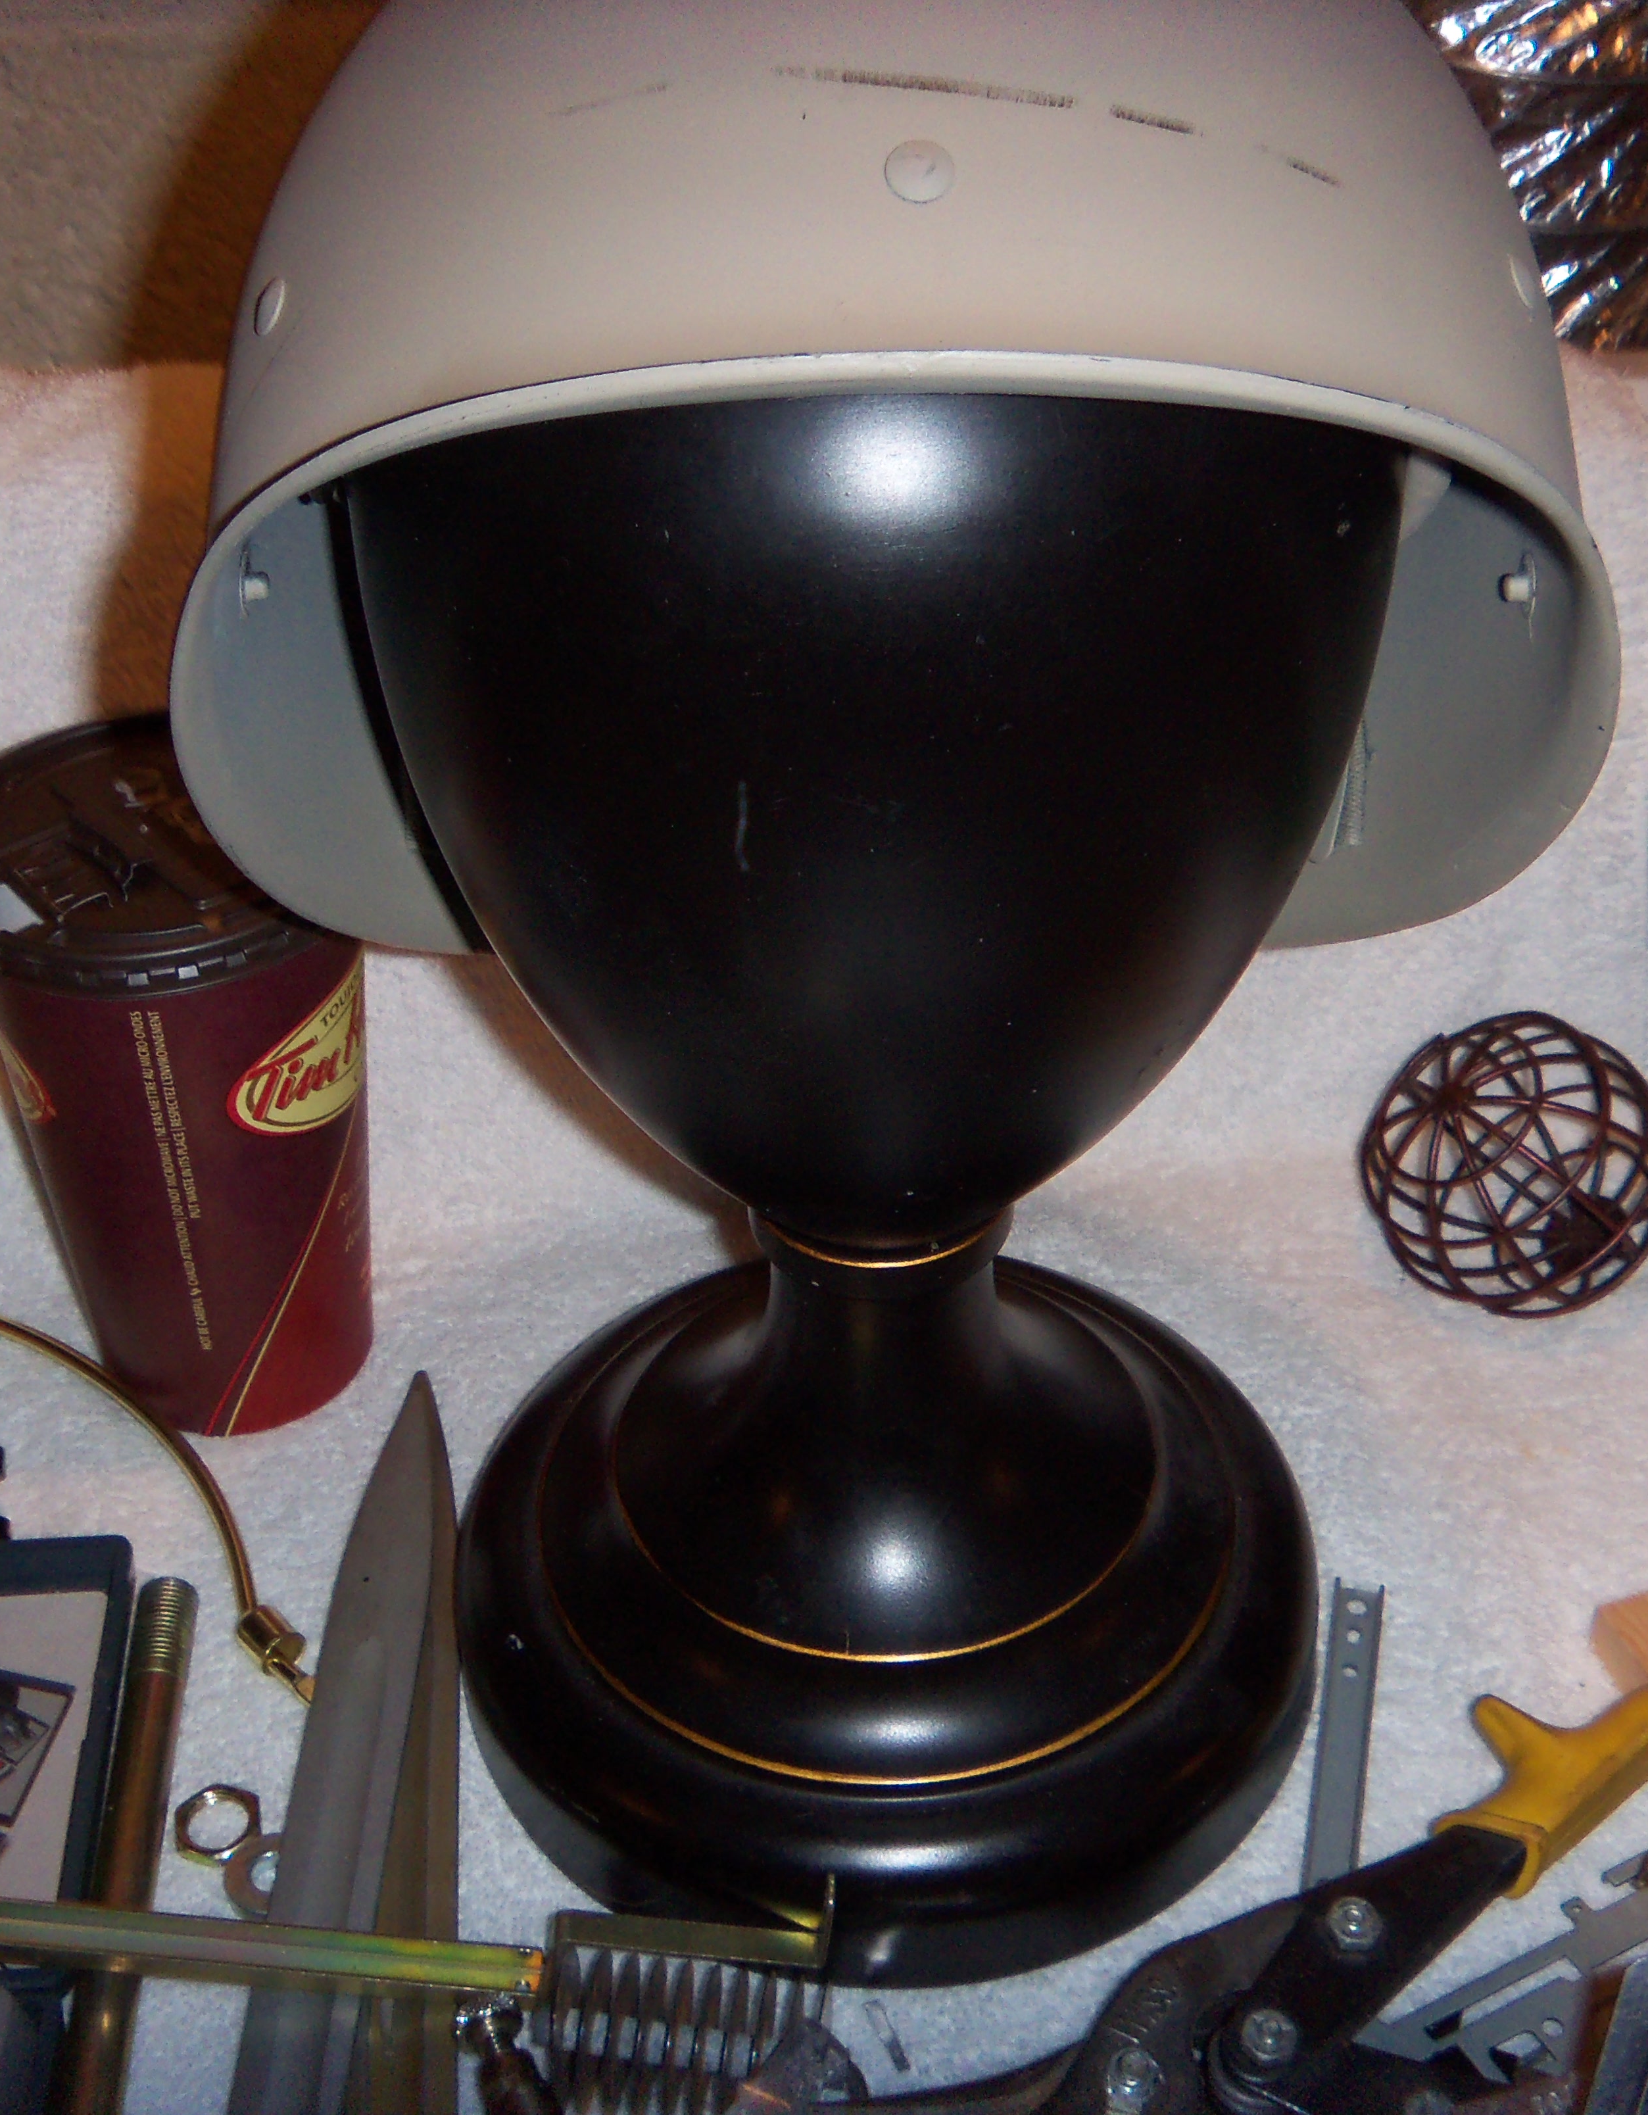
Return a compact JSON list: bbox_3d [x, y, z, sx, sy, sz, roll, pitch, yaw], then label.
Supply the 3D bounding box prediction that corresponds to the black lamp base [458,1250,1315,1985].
[{"bbox_3d":[0.012,0.072,0.564,0.176,0.118,0.176,0,38,0],"label":"black lamp base"}]

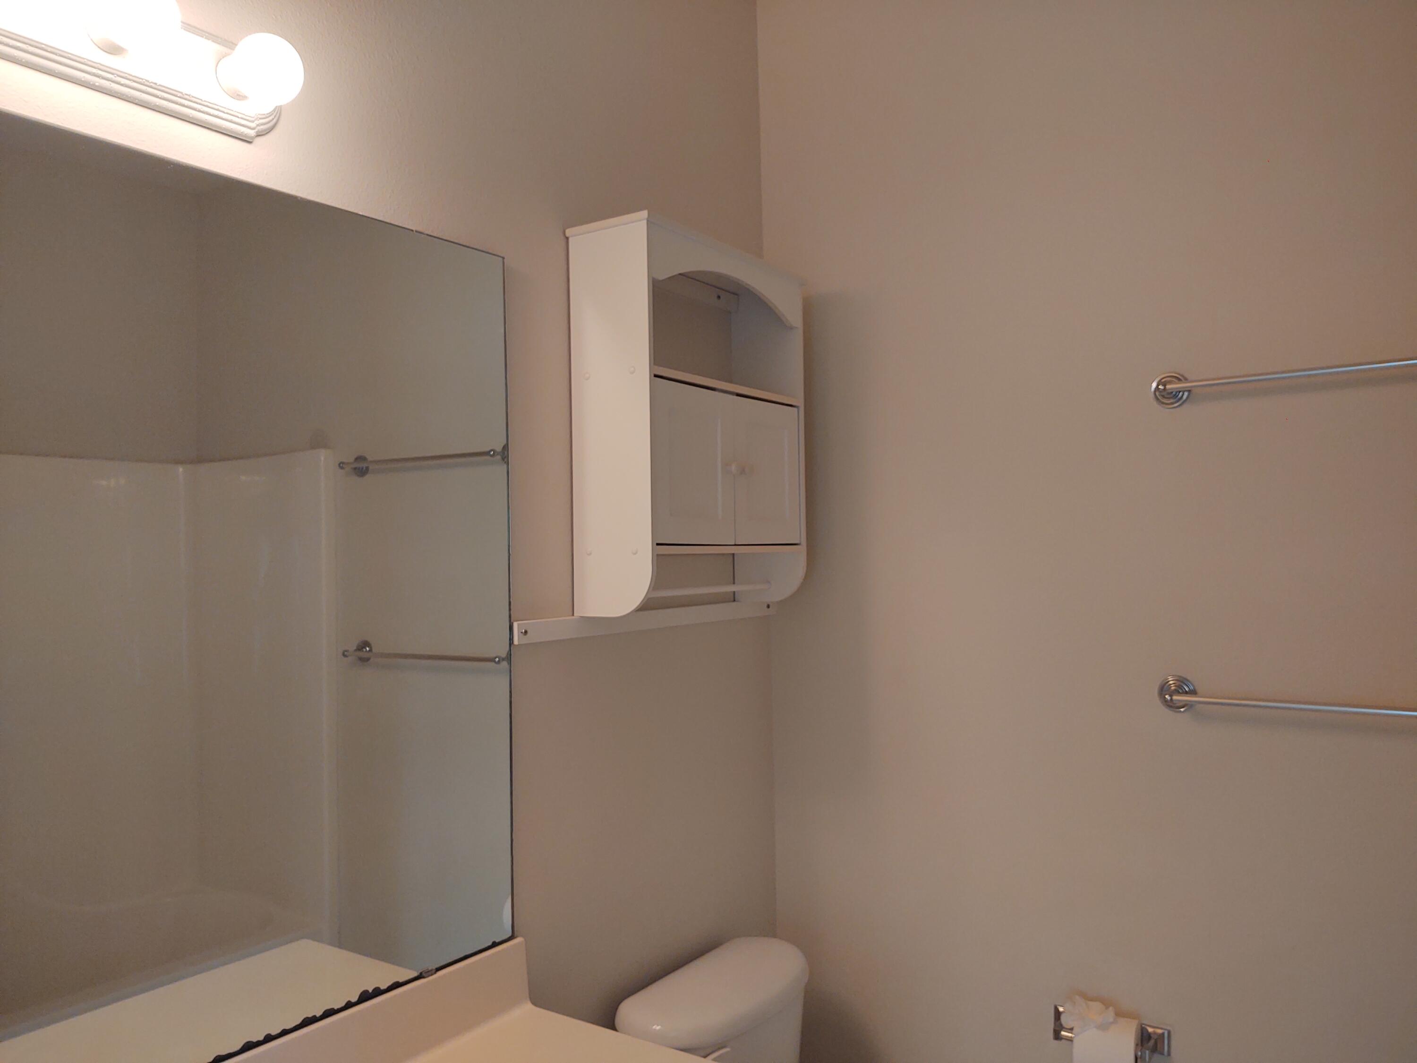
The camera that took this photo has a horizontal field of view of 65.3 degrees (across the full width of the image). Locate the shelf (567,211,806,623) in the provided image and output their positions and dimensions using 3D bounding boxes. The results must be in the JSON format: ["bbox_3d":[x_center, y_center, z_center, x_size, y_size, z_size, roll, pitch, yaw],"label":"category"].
[{"bbox_3d":[-0.017,-0.183,2.022,0.176,0.650,0.518,-2,-2,34],"label":"shelf"}]

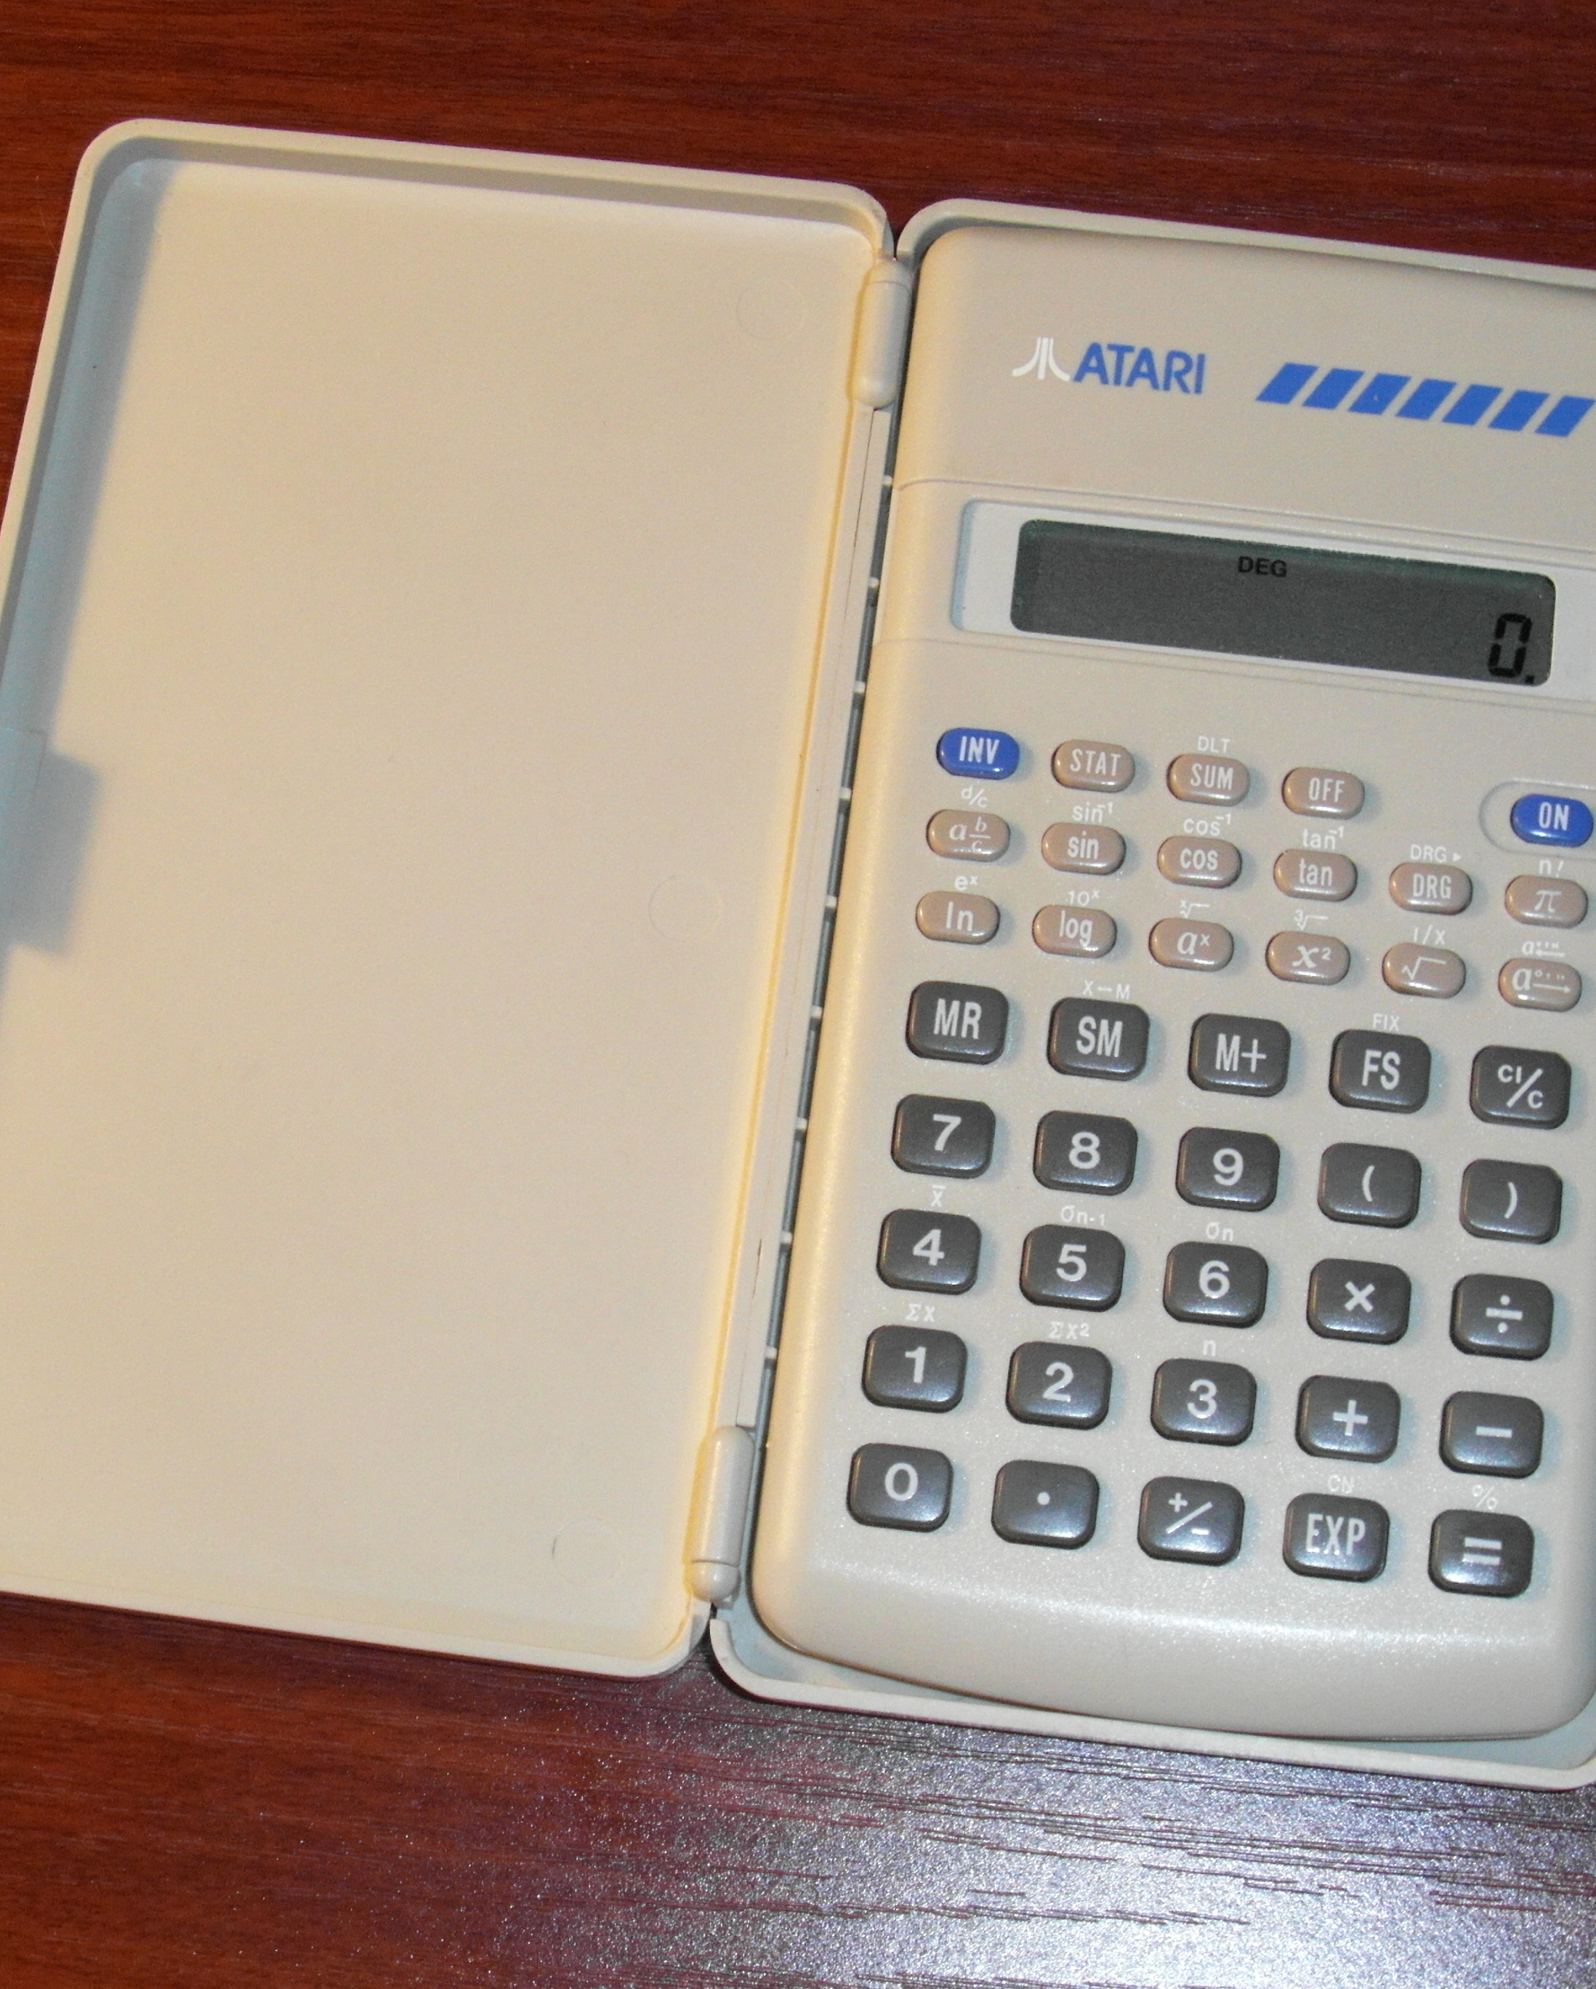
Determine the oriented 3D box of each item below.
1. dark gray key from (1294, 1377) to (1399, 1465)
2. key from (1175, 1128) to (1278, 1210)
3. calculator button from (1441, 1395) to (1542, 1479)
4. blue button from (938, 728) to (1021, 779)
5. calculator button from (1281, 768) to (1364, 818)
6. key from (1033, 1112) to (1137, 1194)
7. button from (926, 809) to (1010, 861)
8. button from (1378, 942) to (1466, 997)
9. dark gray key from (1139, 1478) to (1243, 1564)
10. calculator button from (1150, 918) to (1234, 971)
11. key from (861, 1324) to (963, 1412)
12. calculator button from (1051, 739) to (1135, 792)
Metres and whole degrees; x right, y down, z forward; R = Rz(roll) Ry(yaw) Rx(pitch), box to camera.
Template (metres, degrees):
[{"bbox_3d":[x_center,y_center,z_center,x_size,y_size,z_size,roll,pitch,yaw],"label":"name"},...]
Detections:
[{"bbox_3d":[0.045,0.035,0.392,0.009,0.002,0.007,6,72,3],"label":"dark gray key"},{"bbox_3d":[0.038,0.015,0.420,0.009,0.003,0.007,7,74,3],"label":"key"},{"bbox_3d":[0.057,0.036,0.391,0.009,0.002,0.007,6,72,3],"label":"calculator button"},{"bbox_3d":[0.016,-0.021,0.417,0.007,0.002,0.004,7,71,3],"label":"blue button"},{"bbox_3d":[0.046,-0.018,0.415,0.007,0.002,0.004,7,71,3],"label":"calculator button"},{"bbox_3d":[0.024,0.013,0.399,0.009,0.002,0.007,6,72,3],"label":"key"},{"bbox_3d":[0.015,-0.014,0.417,0.007,0.002,0.004,7,71,3],"label":"button"},{"bbox_3d":[0.056,-0.002,0.425,0.007,0.002,0.004,7,74,3],"label":"button"},{"bbox_3d":[0.033,0.044,0.394,0.009,0.002,0.007,7,71,3],"label":"dark gray key"},{"bbox_3d":[0.034,-0.004,0.414,0.007,0.002,0.004,7,71,3],"label":"calculator button"},{"bbox_3d":[0.010,0.032,0.402,0.009,0.002,0.007,7,71,3],"label":"key"},{"bbox_3d":[0.026,-0.020,0.419,0.007,0.002,0.004,7,71,3],"label":"calculator button"}]

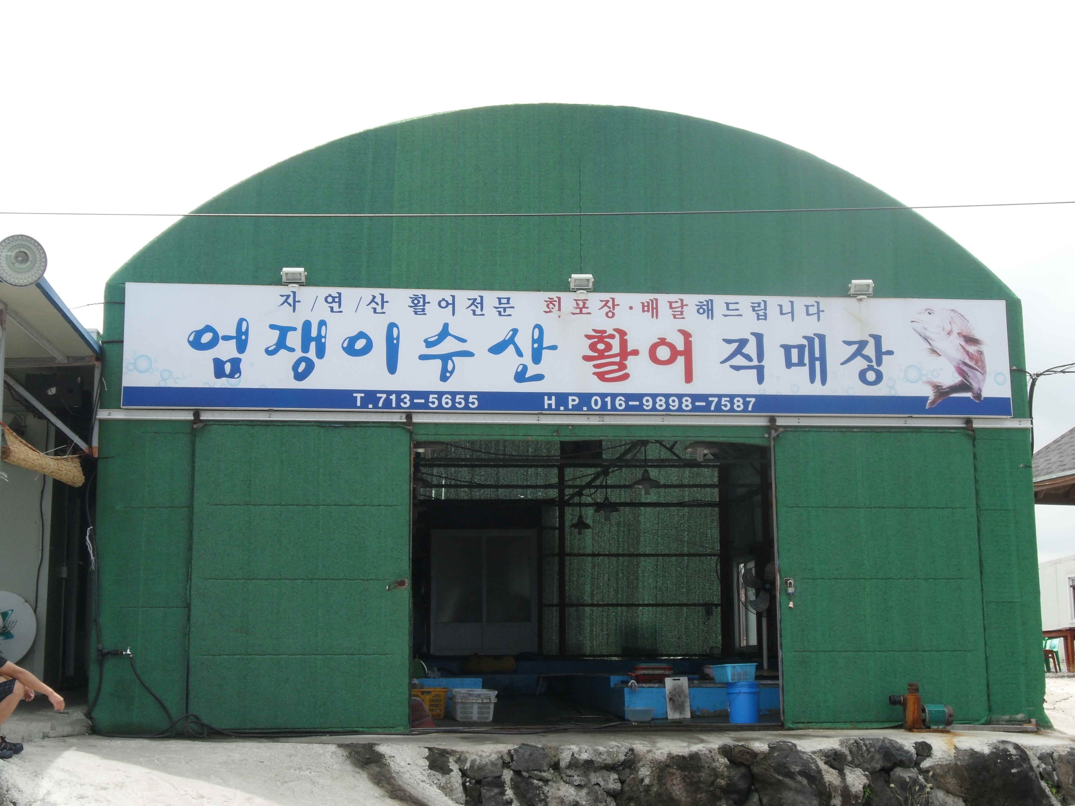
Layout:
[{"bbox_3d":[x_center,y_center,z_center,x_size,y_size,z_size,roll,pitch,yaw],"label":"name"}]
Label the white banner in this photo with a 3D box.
[{"bbox_3d":[0.385,-0.465,14.346,8.217,1.137,0.100,1,-10,-6],"label":"white banner"}]

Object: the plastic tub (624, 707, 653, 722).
[{"bbox_3d":[0.956,2.930,14.600,0.275,0.125,0.270,1,-10,-6],"label":"plastic tub"}]

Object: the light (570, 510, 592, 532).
[{"bbox_3d":[0.690,1.887,24.400,0.345,0.330,0.345,1,-10,-6],"label":"light"}]

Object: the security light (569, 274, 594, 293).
[{"bbox_3d":[0.407,-1.105,14.335,0.230,0.170,0.130,1,0,-6],"label":"security light"}]

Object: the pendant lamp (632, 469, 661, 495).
[{"bbox_3d":[1.310,0.951,18.700,0.350,0.320,0.350,1,-10,-6],"label":"pendant lamp"}]

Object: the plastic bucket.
[{"bbox_3d":[1.890,2.750,14.250,0.298,0.378,0.298,0,-10,0],"label":"plastic bucket"}]

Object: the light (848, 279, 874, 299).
[{"bbox_3d":[3.047,-1.075,14.615,0.230,0.170,0.130,1,0,-6],"label":"light"}]

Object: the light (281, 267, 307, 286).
[{"bbox_3d":[-2.205,-1.145,14.060,0.230,0.170,0.130,1,0,-6],"label":"light"}]

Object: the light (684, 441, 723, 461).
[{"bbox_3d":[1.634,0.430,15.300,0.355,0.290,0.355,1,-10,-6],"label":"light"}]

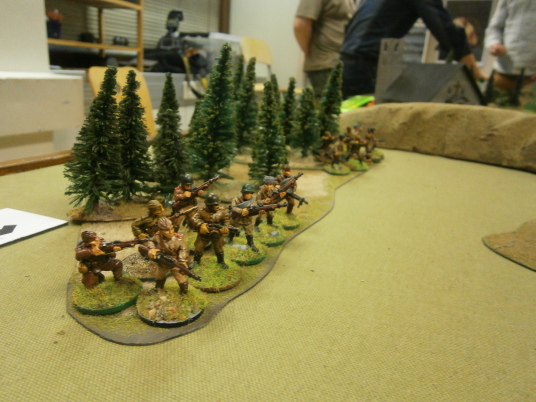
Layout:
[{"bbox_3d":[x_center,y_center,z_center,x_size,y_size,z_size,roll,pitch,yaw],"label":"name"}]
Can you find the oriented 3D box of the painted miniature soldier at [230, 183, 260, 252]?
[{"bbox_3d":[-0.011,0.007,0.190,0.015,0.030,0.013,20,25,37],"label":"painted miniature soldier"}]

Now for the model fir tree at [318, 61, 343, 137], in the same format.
[{"bbox_3d":[0.066,-0.098,0.419,0.027,0.088,0.027,4,19,0],"label":"model fir tree"}]

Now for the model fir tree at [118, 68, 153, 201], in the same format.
[{"bbox_3d":[-0.083,-0.039,0.250,0.027,0.081,0.027,4,18,0],"label":"model fir tree"}]

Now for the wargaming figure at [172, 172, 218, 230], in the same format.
[{"bbox_3d":[-0.039,0.003,0.208,0.020,0.032,0.015,14,21,26],"label":"wargaming figure"}]

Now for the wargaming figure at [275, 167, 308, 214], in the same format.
[{"bbox_3d":[0.014,-0.005,0.234,0.013,0.029,0.018,-13,25,-39],"label":"wargaming figure"}]

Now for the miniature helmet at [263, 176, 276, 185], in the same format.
[{"bbox_3d":[0.001,-0.011,0.209,0.006,0.004,0.007,-3,21,-19],"label":"miniature helmet"}]

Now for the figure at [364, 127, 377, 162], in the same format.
[{"bbox_3d":[0.102,-0.055,0.390,0.015,0.031,0.012,10,20,15],"label":"figure"}]

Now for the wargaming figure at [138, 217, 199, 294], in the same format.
[{"bbox_3d":[-0.036,0.021,0.149,0.015,0.029,0.018,-13,26,-40],"label":"wargaming figure"}]

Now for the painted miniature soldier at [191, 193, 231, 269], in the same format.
[{"bbox_3d":[-0.025,0.013,0.178,0.018,0.034,0.015,-4,20,-24],"label":"painted miniature soldier"}]

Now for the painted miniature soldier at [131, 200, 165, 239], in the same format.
[{"bbox_3d":[-0.051,0.013,0.178,0.019,0.031,0.016,8,19,11],"label":"painted miniature soldier"}]

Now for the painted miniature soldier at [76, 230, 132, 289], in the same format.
[{"bbox_3d":[-0.062,0.023,0.159,0.027,0.022,0.015,-5,21,-26],"label":"painted miniature soldier"}]

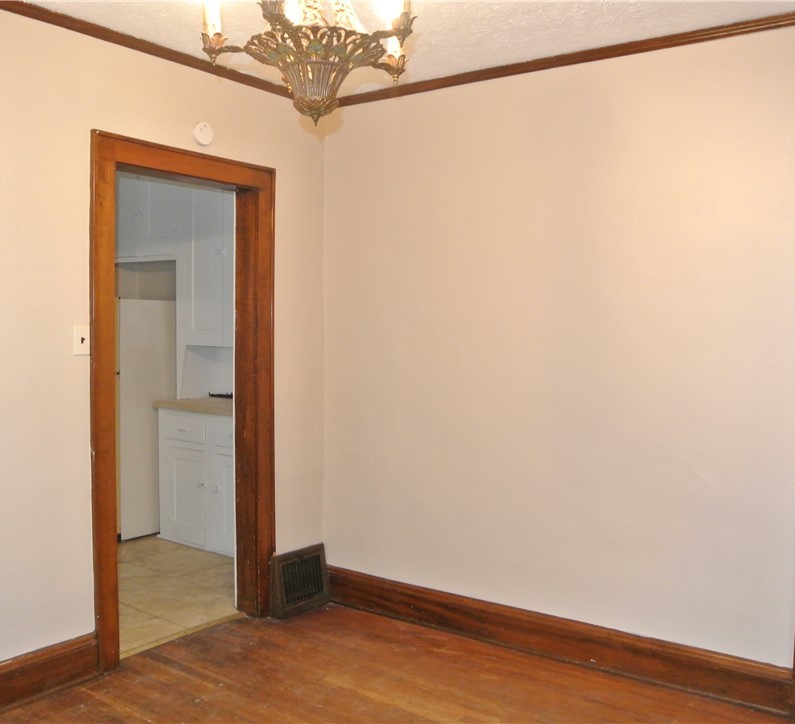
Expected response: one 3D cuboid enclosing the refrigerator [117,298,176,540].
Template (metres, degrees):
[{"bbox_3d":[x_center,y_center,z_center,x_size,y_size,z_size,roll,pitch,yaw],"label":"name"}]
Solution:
[{"bbox_3d":[-1.860,0.359,5.627,0.720,1.585,0.750,2,3,36],"label":"refrigerator"}]

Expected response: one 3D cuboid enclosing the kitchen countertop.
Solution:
[{"bbox_3d":[-0.954,0.293,5.214,1.230,0.050,0.620,2,3,36],"label":"kitchen countertop"}]

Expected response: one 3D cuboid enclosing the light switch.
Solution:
[{"bbox_3d":[-1.198,-0.082,3.103,0.017,0.115,0.071,2,3,36],"label":"light switch"}]

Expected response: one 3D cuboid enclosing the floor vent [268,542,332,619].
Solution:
[{"bbox_3d":[-0.496,1.087,4.022,0.143,0.265,0.345,2,3,36],"label":"floor vent"}]

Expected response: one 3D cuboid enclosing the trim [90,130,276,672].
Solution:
[{"bbox_3d":[-0.940,0.160,3.592,0.150,2.135,0.990,2,3,36],"label":"trim"}]

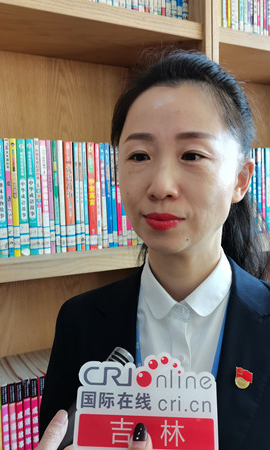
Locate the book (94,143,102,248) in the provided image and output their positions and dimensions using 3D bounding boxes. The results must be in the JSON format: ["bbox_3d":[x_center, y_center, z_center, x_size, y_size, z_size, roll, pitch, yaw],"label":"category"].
[{"bbox_3d":[-0.122,-0.067,1.083,0.011,0.235,0.167,-3,4,-29],"label":"book"}]

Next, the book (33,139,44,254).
[{"bbox_3d":[-0.241,-0.062,1.014,0.009,0.240,0.167,-3,4,-29],"label":"book"}]

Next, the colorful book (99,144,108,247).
[{"bbox_3d":[-0.111,-0.069,1.092,0.013,0.237,0.167,-3,4,-29],"label":"colorful book"}]

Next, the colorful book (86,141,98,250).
[{"bbox_3d":[-0.135,-0.067,1.076,0.019,0.237,0.167,-3,4,-29],"label":"colorful book"}]

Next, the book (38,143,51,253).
[{"bbox_3d":[-0.228,-0.061,1.019,0.013,0.237,0.167,-3,4,-29],"label":"book"}]

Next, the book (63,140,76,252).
[{"bbox_3d":[-0.181,-0.063,1.042,0.021,0.236,0.167,-3,4,-29],"label":"book"}]

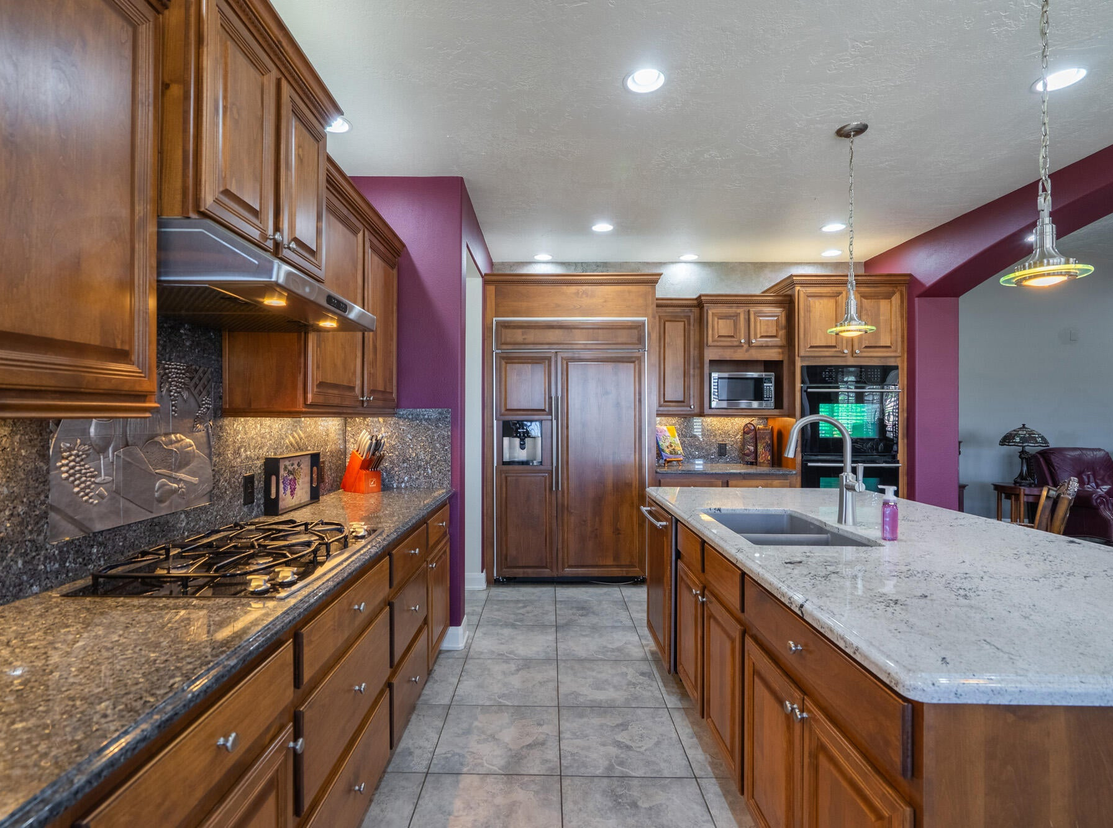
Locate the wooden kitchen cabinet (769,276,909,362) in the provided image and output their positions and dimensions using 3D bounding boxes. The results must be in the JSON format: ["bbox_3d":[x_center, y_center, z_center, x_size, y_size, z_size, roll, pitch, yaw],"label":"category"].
[{"bbox_3d":[2.310,-0.752,4.630,0.930,0.670,0.650,0,0,-1],"label":"wooden kitchen cabinet"}]

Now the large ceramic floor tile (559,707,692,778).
[{"bbox_3d":[0.268,1.374,2.334,0.505,0.012,0.488,0,0,-1],"label":"large ceramic floor tile"}]

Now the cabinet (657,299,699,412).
[{"bbox_3d":[1.020,-0.483,4.880,0.420,0.985,0.350,0,0,-1],"label":"cabinet"}]

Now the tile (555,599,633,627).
[{"bbox_3d":[0.255,1.374,3.798,0.505,0.012,0.488,0,0,-1],"label":"tile"}]

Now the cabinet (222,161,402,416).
[{"bbox_3d":[-1.060,-0.484,2.640,0.360,0.990,1.170,0,0,-1],"label":"cabinet"}]

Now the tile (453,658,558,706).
[{"bbox_3d":[-0.244,1.371,2.817,0.505,0.012,0.488,0,0,-1],"label":"tile"}]

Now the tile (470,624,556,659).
[{"bbox_3d":[-0.255,1.377,3.327,0.500,0.010,0.500,0,0,-1],"label":"tile"}]

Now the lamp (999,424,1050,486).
[{"bbox_3d":[4.998,0.443,5.900,0.415,0.645,0.415,0,0,-1],"label":"lamp"}]

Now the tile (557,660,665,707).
[{"bbox_3d":[0.262,1.377,2.824,0.500,0.010,0.500,0,0,-1],"label":"tile"}]

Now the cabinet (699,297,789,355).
[{"bbox_3d":[1.525,-0.715,4.700,0.730,0.485,0.500,0,0,-1],"label":"cabinet"}]

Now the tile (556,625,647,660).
[{"bbox_3d":[0.260,1.379,3.320,0.500,0.010,0.500,0,0,-1],"label":"tile"}]

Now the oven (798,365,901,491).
[{"bbox_3d":[2.300,0.272,4.585,0.762,1.310,0.610,0,0,-1],"label":"oven"}]

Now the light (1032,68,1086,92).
[{"bbox_3d":[2.058,-1.374,2.260,0.175,0.030,0.175,0,0,-1],"label":"light"}]

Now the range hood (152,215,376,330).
[{"bbox_3d":[-0.970,-0.397,1.715,0.555,0.155,0.762,0,0,-1],"label":"range hood"}]

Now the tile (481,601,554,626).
[{"bbox_3d":[-0.253,1.371,3.793,0.505,0.012,0.488,0,0,-1],"label":"tile"}]

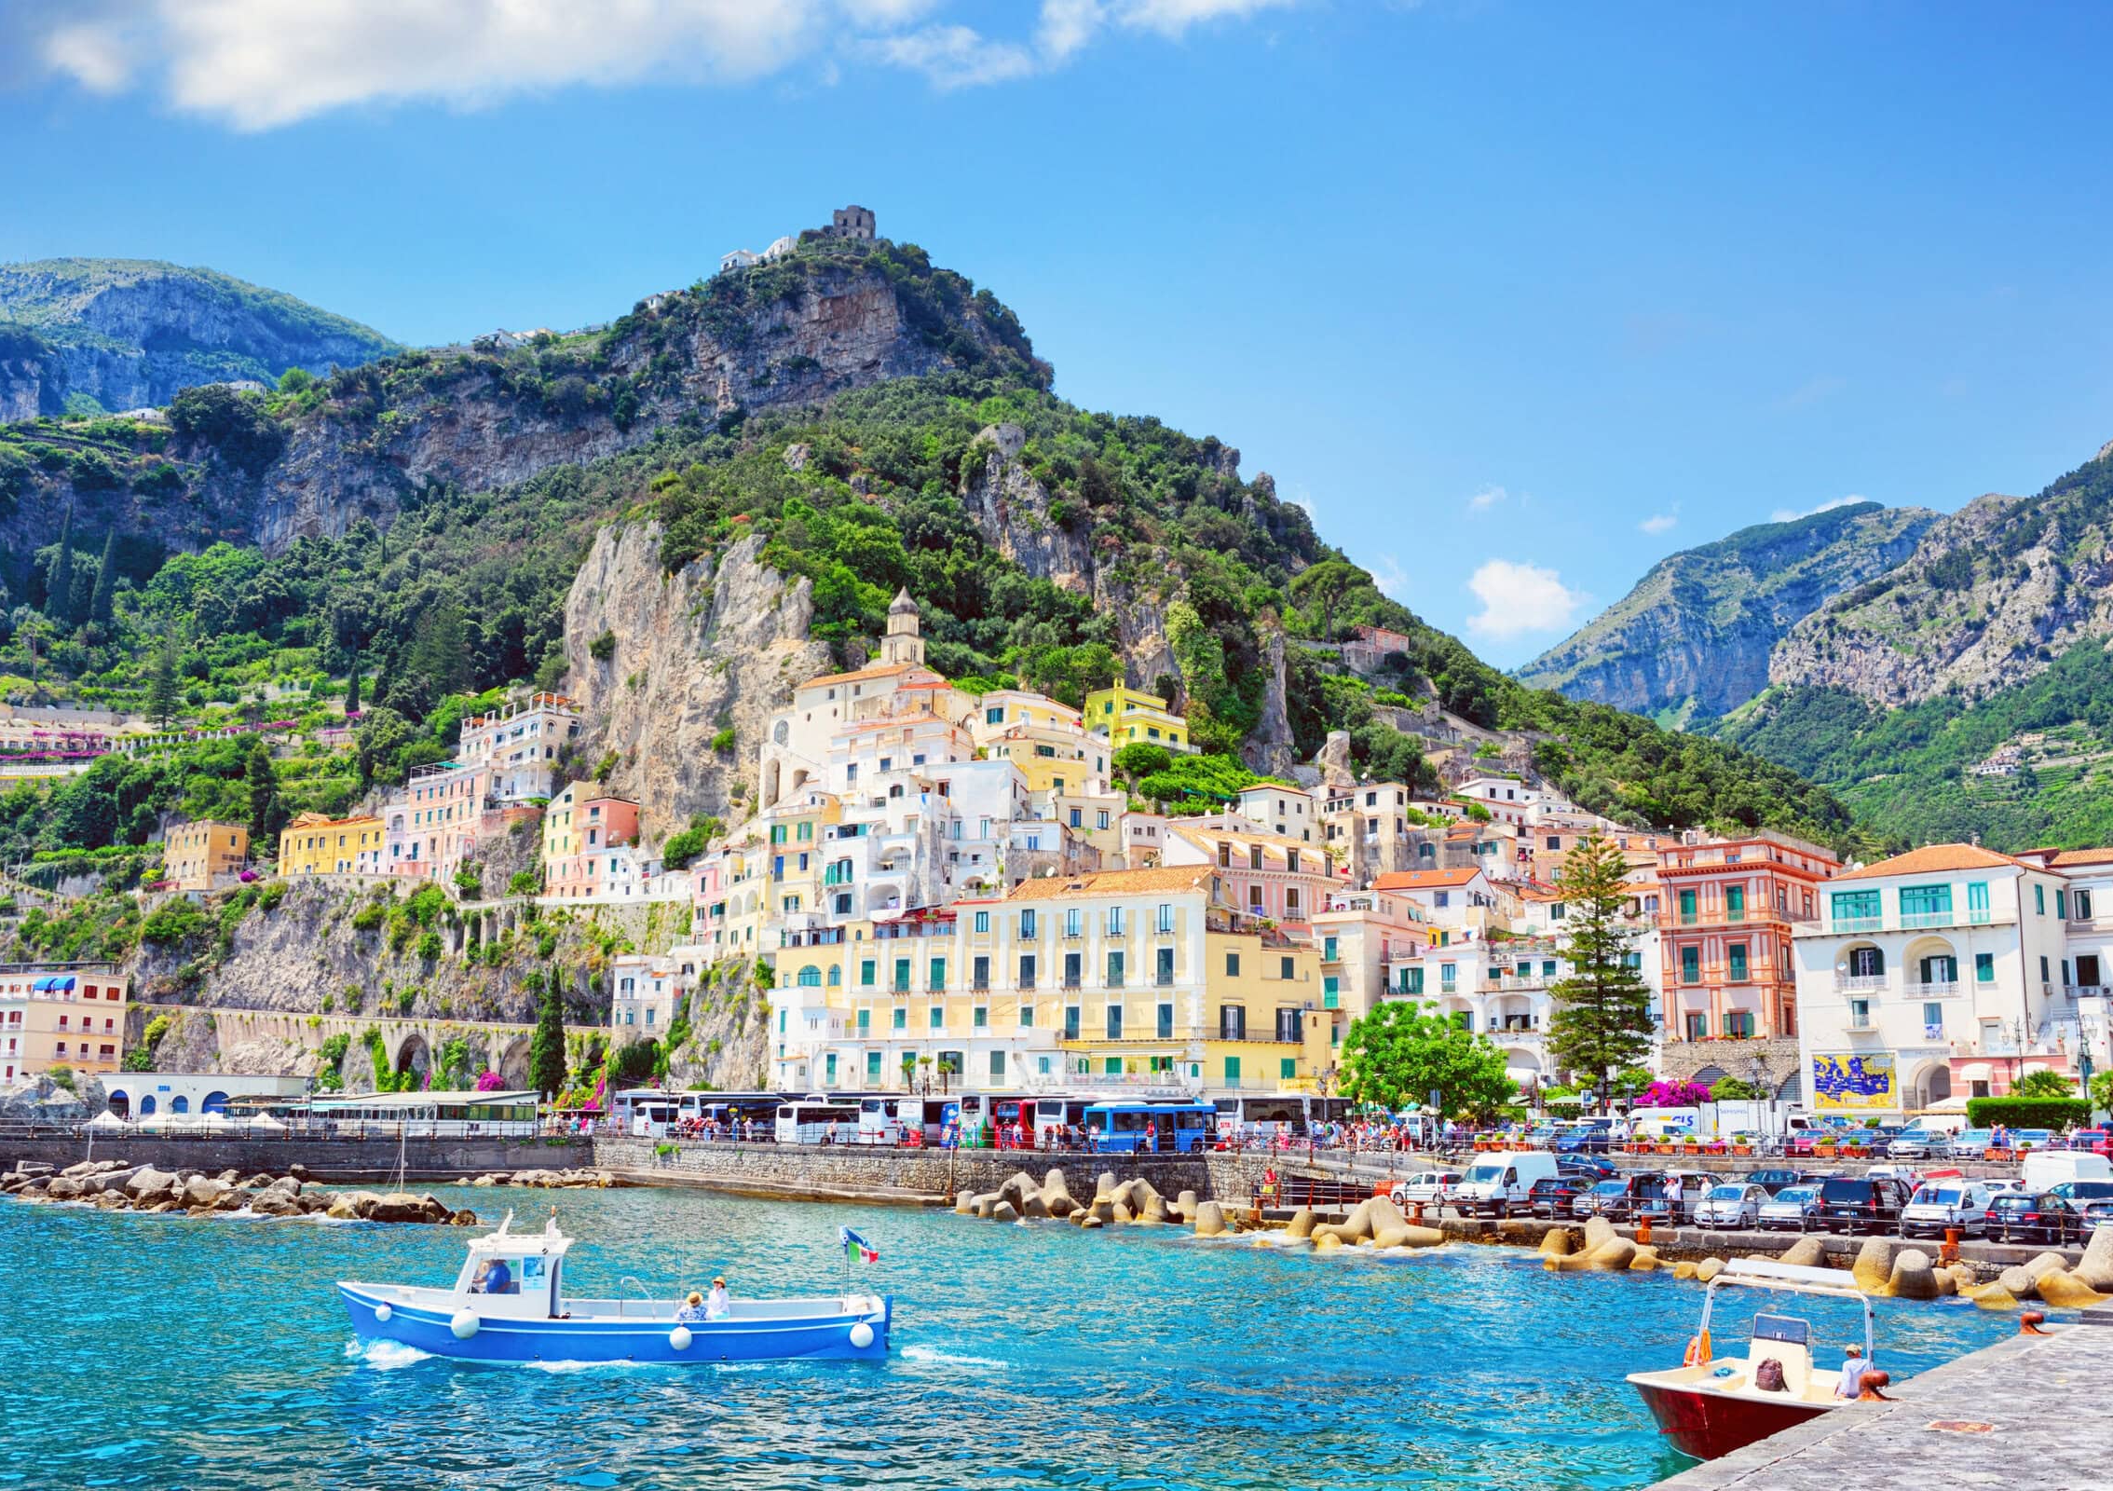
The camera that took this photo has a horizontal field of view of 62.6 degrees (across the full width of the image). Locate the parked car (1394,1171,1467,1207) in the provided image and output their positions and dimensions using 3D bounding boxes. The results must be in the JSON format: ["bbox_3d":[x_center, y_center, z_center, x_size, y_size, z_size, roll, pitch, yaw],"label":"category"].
[{"bbox_3d":[16.448,19.480,76.344,1.580,1.550,3.550,7,-13,-31],"label":"parked car"}]

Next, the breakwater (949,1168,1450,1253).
[{"bbox_3d":[5.186,20.325,77.000,26.000,2.400,5.000,-11,-16,44],"label":"breakwater"}]

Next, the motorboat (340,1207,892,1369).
[{"bbox_3d":[-9.650,11.744,38.300,12.100,3.300,3.100,0,-11,-1],"label":"motorboat"}]

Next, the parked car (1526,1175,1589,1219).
[{"bbox_3d":[20.416,17.767,68.437,1.780,1.540,4.300,-8,-14,36],"label":"parked car"}]

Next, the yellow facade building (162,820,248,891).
[{"bbox_3d":[-119.490,15.869,245.000,11.700,9.300,6.000,-8,-14,36],"label":"yellow facade building"}]

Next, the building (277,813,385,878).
[{"bbox_3d":[-95.065,14.461,235.721,19.000,7.700,8.500,-5,-12,25],"label":"building"}]

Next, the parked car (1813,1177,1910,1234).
[{"bbox_3d":[27.785,15.754,59.800,1.900,1.870,4.750,-9,-15,40],"label":"parked car"}]

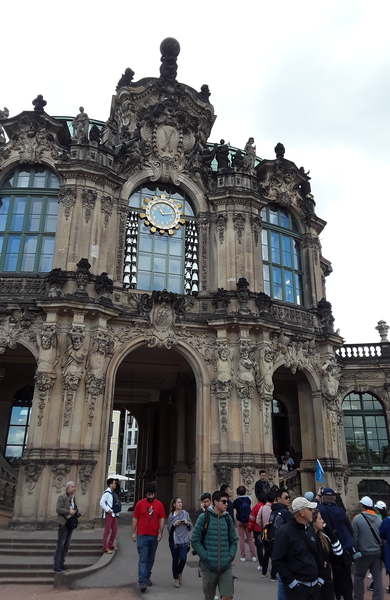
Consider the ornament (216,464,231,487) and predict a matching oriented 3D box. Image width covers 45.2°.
[{"bbox_3d":[1.136,7.039,18.620,0.580,1.000,0.350,1,-21,0],"label":"ornament"}]

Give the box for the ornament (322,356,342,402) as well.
[{"bbox_3d":[6.348,3.649,21.455,1.082,2.009,0.721,19,-29,-38],"label":"ornament"}]

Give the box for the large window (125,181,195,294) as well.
[{"bbox_3d":[-1.530,-3.043,21.673,3.292,5.790,0.313,6,-22,-14],"label":"large window"}]

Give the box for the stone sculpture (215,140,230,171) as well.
[{"bbox_3d":[1.386,-7.289,23.611,0.680,1.880,0.550,4,-23,-9],"label":"stone sculpture"}]

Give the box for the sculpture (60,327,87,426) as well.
[{"bbox_3d":[-4.394,2.698,16.997,0.850,3.620,0.600,6,-23,-12],"label":"sculpture"}]

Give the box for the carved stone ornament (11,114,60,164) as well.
[{"bbox_3d":[-7.899,-7.898,22.962,2.271,2.867,0.600,0,-22,2],"label":"carved stone ornament"}]

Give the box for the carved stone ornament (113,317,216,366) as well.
[{"bbox_3d":[-1.289,1.895,21.174,4.705,2.000,0.500,7,-22,-15],"label":"carved stone ornament"}]

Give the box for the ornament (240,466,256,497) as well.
[{"bbox_3d":[2.004,6.739,17.413,0.620,1.050,0.200,7,-23,-15],"label":"ornament"}]

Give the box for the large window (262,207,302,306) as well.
[{"bbox_3d":[4.277,-2.398,23.308,2.650,5.400,0.250,12,-25,-25],"label":"large window"}]

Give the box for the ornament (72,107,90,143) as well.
[{"bbox_3d":[-5.662,-8.811,23.438,0.781,2.003,0.700,4,-22,-9],"label":"ornament"}]

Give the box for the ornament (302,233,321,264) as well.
[{"bbox_3d":[5.919,-2.627,23.783,0.784,1.717,0.522,12,-24,-26],"label":"ornament"}]

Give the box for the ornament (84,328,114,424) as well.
[{"bbox_3d":[-3.667,2.945,17.750,1.009,3.605,0.618,20,-29,-39],"label":"ornament"}]

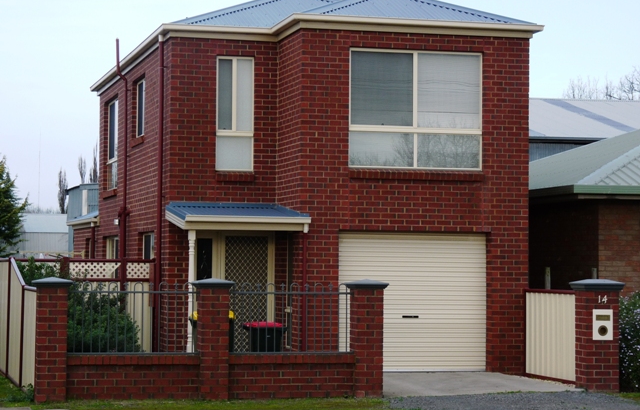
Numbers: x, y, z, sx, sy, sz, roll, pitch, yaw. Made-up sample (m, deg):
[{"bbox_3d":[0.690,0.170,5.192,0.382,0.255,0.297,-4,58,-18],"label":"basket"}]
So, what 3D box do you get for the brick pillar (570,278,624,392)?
[{"bbox_3d":[3.642,1.707,22.066,0.570,1.459,0.470,1,-2,-14],"label":"brick pillar"}]

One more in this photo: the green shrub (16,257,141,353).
[{"bbox_3d":[-3.479,1.608,24.137,1.750,1.630,1.500,1,-2,-14],"label":"green shrub"}]

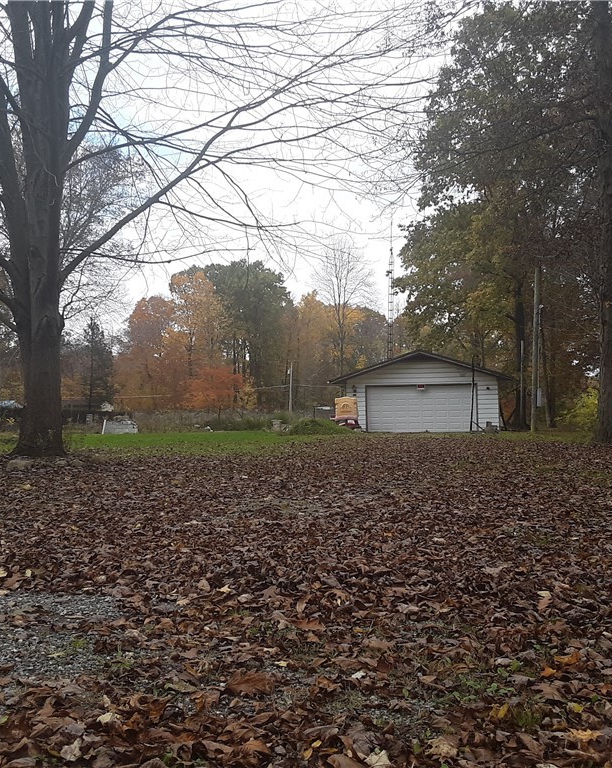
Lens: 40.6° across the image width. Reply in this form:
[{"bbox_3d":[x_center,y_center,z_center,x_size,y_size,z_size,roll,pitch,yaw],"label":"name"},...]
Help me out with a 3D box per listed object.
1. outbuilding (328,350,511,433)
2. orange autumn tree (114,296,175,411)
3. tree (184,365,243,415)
[{"bbox_3d":[5.782,0.407,40.634,8.106,3.719,7.600,-2,-1,10],"label":"outbuilding"},{"bbox_3d":[-13.648,-2.409,70.000,5.300,9.900,5.200,-1,-1,0],"label":"orange autumn tree"},{"bbox_3d":[-6.030,0.489,54.000,3.800,3.600,3.600,-1,-1,0],"label":"tree"}]

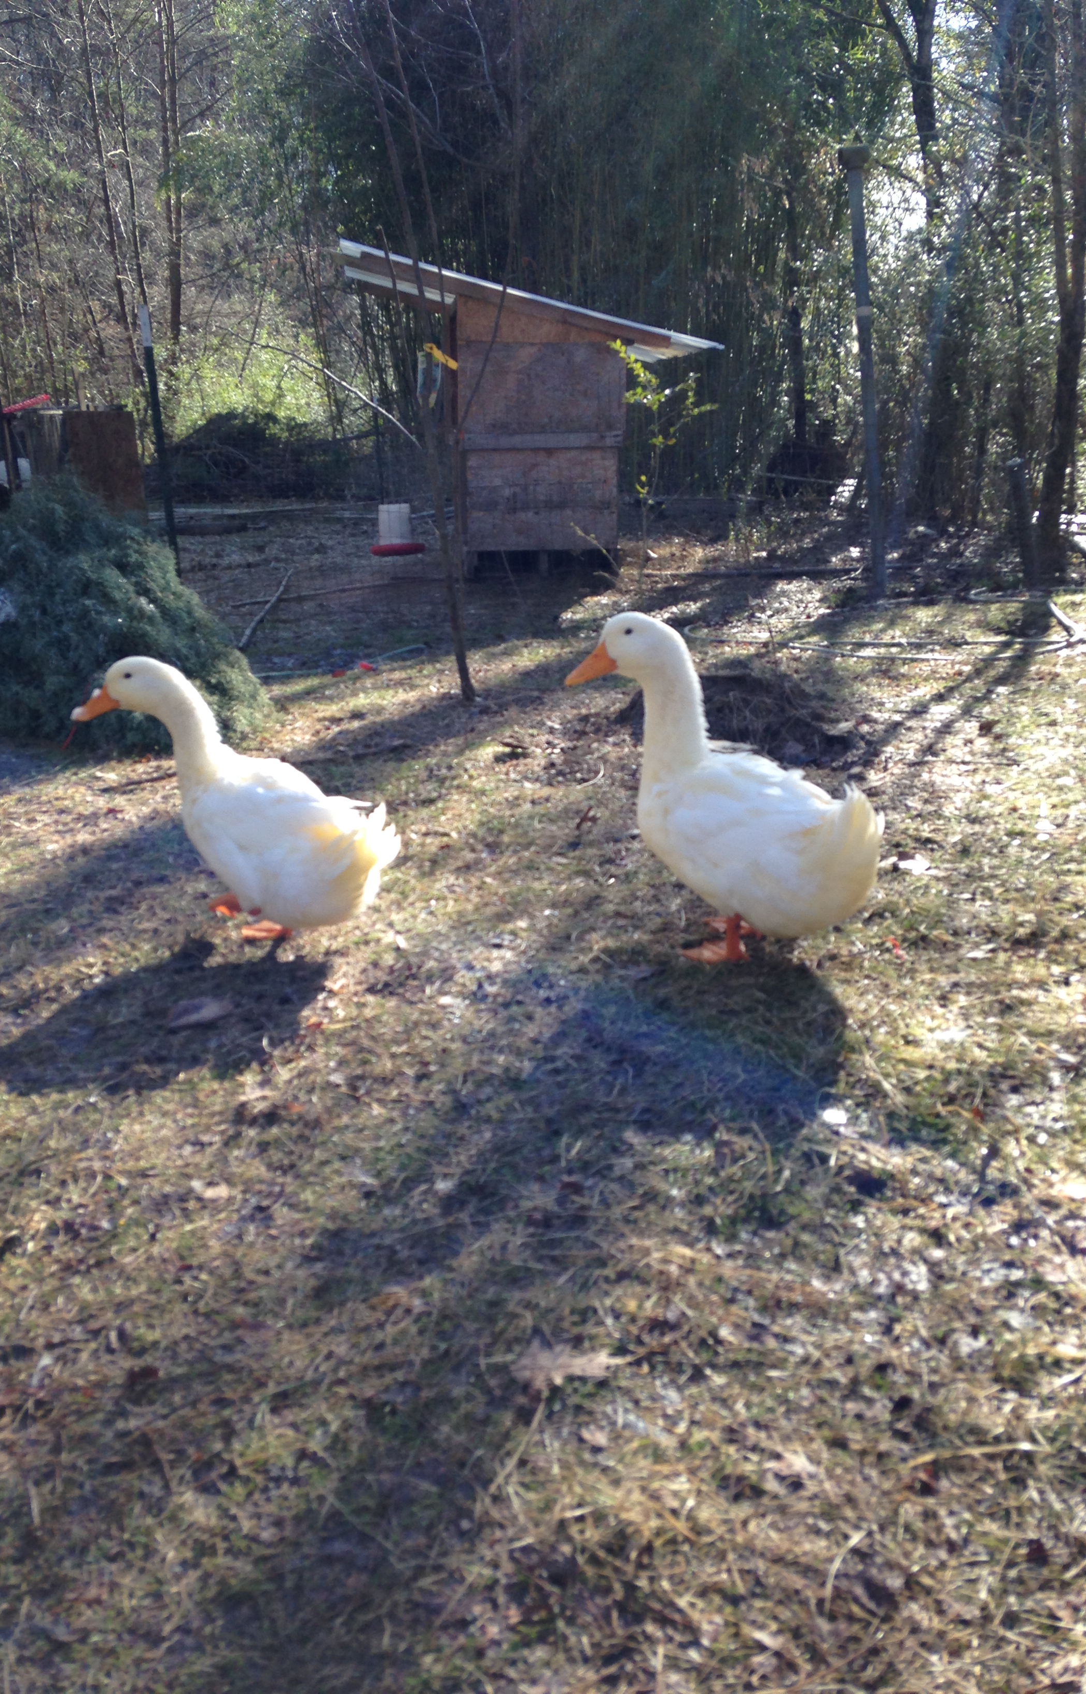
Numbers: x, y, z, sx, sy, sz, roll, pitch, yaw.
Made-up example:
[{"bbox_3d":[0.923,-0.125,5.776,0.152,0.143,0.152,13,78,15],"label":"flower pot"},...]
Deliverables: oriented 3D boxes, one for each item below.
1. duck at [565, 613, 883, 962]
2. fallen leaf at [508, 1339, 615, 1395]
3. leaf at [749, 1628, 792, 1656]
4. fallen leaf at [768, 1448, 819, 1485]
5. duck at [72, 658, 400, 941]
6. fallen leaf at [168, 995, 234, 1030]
[{"bbox_3d":[0.299,-0.106,2.681,0.529,0.554,0.220,3,15,12],"label":"duck"},{"bbox_3d":[0.018,0.483,1.506,0.098,0.016,0.069,0,15,0],"label":"fallen leaf"},{"bbox_3d":[0.165,0.575,1.169,0.040,0.010,0.018,11,19,37],"label":"leaf"},{"bbox_3d":[0.210,0.523,1.361,0.042,0.014,0.030,0,15,0],"label":"fallen leaf"},{"bbox_3d":[-0.528,-0.085,2.768,0.604,0.470,0.220,4,15,16],"label":"duck"},{"bbox_3d":[-0.506,0.245,2.389,0.115,0.025,0.060,-10,18,-34],"label":"fallen leaf"}]

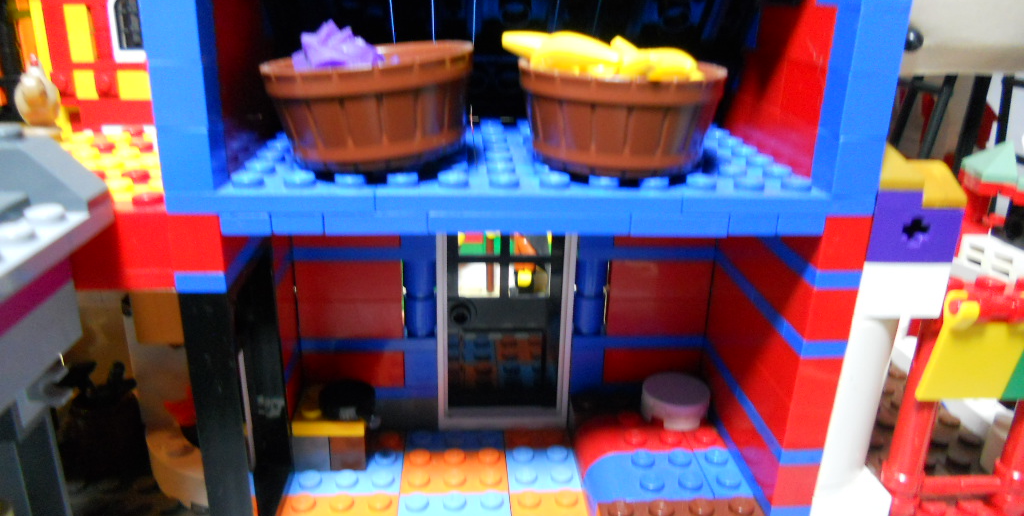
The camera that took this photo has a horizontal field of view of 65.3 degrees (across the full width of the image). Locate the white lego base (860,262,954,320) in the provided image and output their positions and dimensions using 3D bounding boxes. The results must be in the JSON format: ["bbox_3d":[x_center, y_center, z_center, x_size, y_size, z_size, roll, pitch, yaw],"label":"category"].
[{"bbox_3d":[0.066,0.004,0.140,0.016,0.010,0.009,0,21,-5],"label":"white lego base"}]

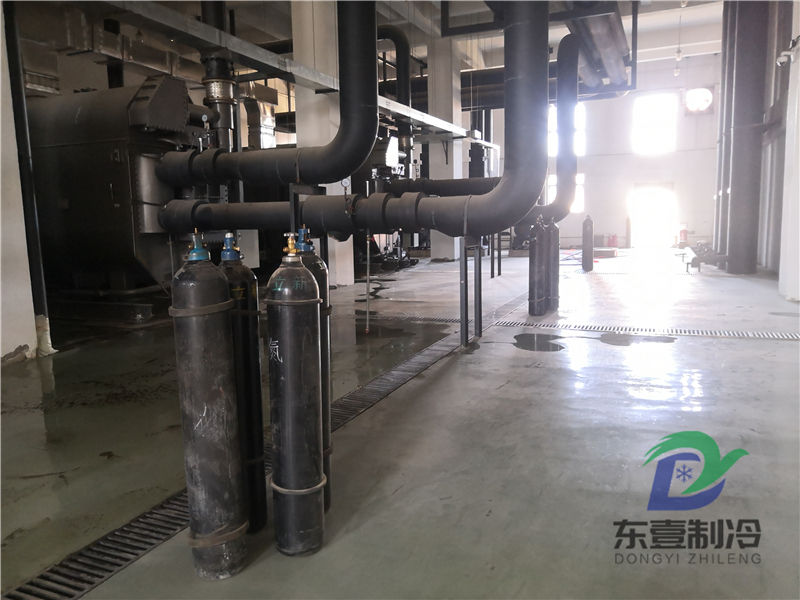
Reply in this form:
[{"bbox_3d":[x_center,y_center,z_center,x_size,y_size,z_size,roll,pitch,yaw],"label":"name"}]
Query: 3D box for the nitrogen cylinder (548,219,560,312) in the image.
[{"bbox_3d":[2.329,-0.540,9.557,0.235,1.440,0.235,2,8,23],"label":"nitrogen cylinder"}]

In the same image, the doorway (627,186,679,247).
[{"bbox_3d":[10.723,-3.488,26.478,2.000,2.560,0.200,2,8,23],"label":"doorway"}]

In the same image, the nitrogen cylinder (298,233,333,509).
[{"bbox_3d":[-0.474,0.348,3.144,0.240,1.445,0.240,2,8,23],"label":"nitrogen cylinder"}]

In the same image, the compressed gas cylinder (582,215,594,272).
[{"bbox_3d":[4.823,-1.431,15.987,0.245,1.450,0.245,2,8,23],"label":"compressed gas cylinder"}]

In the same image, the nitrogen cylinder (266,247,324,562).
[{"bbox_3d":[-0.460,0.417,2.750,0.245,1.410,0.245,-1,7,0],"label":"nitrogen cylinder"}]

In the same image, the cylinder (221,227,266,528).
[{"bbox_3d":[-0.775,0.388,2.969,0.240,1.425,0.240,2,8,23],"label":"cylinder"}]

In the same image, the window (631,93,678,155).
[{"bbox_3d":[10.609,-7.344,25.992,1.800,2.480,0.170,2,8,23],"label":"window"}]

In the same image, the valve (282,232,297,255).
[{"bbox_3d":[-0.463,-0.236,2.666,0.068,0.102,0.062,-1,7,0],"label":"valve"}]

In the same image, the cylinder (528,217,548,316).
[{"bbox_3d":[2.028,-0.497,9.204,0.235,1.460,0.235,2,8,23],"label":"cylinder"}]

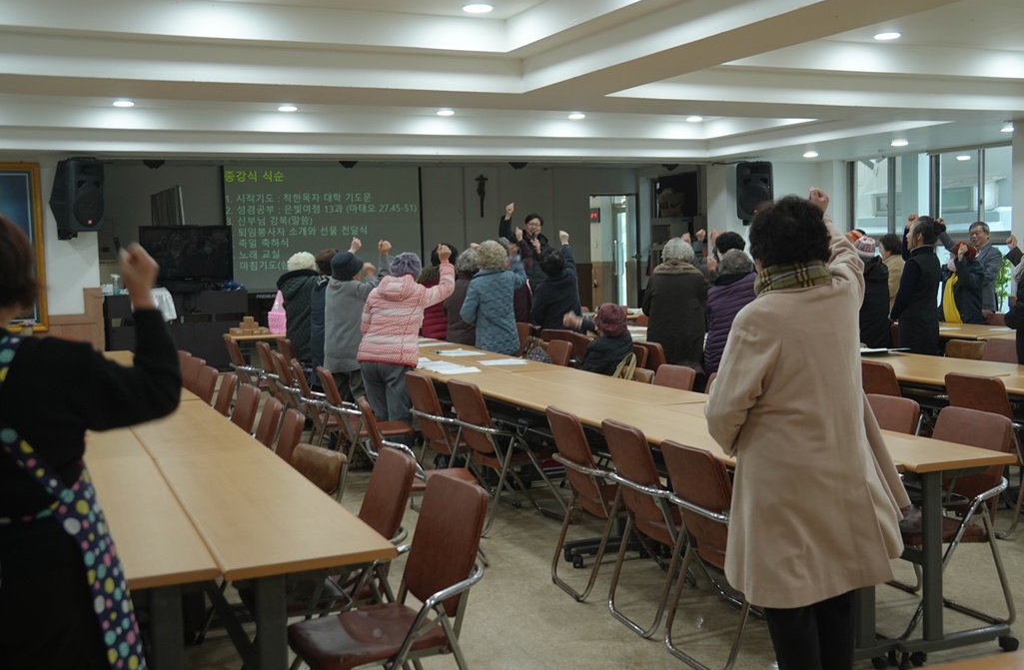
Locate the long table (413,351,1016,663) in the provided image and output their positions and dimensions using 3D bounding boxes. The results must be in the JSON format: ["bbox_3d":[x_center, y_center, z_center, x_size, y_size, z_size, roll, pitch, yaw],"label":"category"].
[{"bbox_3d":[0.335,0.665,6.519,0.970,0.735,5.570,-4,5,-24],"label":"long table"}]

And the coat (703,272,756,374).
[{"bbox_3d":[1.565,-0.076,7.900,0.470,0.770,0.380,-1,4,4],"label":"coat"}]

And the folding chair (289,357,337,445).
[{"bbox_3d":[-1.216,0.578,7.537,0.560,0.820,0.450,-3,5,-17],"label":"folding chair"}]

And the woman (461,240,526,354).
[{"bbox_3d":[-0.153,0.049,8.950,0.530,1.600,0.430,0,4,14],"label":"woman"}]

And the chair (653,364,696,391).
[{"bbox_3d":[0.765,0.609,6.470,0.560,0.820,0.450,-3,5,-22],"label":"chair"}]

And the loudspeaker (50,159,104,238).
[{"bbox_3d":[-4.173,-1.343,10.650,0.430,0.690,0.438,8,8,30],"label":"loudspeaker"}]

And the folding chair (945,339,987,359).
[{"bbox_3d":[3.147,0.447,8.144,0.510,0.770,0.460,-4,5,-24],"label":"folding chair"}]

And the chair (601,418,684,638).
[{"bbox_3d":[0.678,0.757,4.634,0.560,0.820,0.450,-3,5,-23],"label":"chair"}]

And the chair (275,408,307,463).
[{"bbox_3d":[-1.200,0.774,5.066,0.560,0.820,0.450,-3,5,-18],"label":"chair"}]

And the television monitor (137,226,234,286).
[{"bbox_3d":[-3.861,-0.948,13.150,1.110,0.700,0.200,-4,5,-27],"label":"television monitor"}]

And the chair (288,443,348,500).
[{"bbox_3d":[-0.961,0.859,4.379,0.510,0.760,0.460,-5,6,-35],"label":"chair"}]

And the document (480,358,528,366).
[{"bbox_3d":[-0.050,0.194,7.870,0.320,0.010,0.270,-2,5,0],"label":"document"}]

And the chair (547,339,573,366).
[{"bbox_3d":[0.159,0.480,8.401,0.540,0.810,0.460,-4,5,-24],"label":"chair"}]

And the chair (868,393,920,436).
[{"bbox_3d":[1.430,0.695,4.826,0.570,0.800,0.490,-3,4,-23],"label":"chair"}]

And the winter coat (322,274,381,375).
[{"bbox_3d":[-1.111,-0.093,7.910,0.490,0.760,0.380,2,6,35],"label":"winter coat"}]

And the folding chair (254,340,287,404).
[{"bbox_3d":[-1.808,0.465,9.161,0.560,0.820,0.450,-3,5,-22],"label":"folding chair"}]

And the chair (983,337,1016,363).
[{"bbox_3d":[3.257,0.448,7.759,0.570,0.800,0.490,-3,4,-23],"label":"chair"}]

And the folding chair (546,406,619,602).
[{"bbox_3d":[0.500,0.716,4.924,0.570,0.800,0.490,-3,4,-23],"label":"folding chair"}]

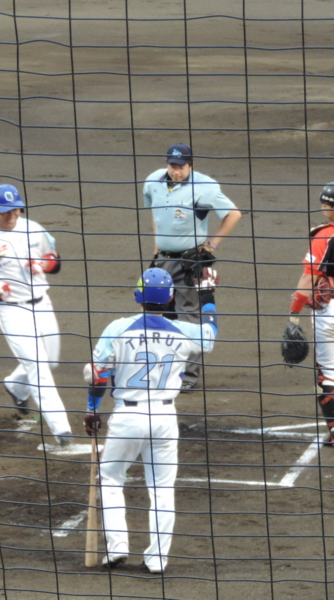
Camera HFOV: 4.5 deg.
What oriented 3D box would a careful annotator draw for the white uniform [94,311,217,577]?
[{"bbox_3d":[-0.080,0.770,24.377,0.700,1.460,0.450,0,9,-2],"label":"white uniform"}]

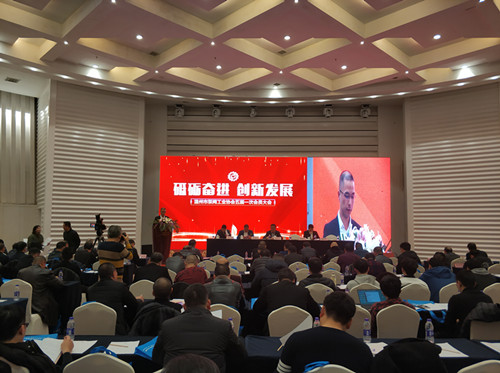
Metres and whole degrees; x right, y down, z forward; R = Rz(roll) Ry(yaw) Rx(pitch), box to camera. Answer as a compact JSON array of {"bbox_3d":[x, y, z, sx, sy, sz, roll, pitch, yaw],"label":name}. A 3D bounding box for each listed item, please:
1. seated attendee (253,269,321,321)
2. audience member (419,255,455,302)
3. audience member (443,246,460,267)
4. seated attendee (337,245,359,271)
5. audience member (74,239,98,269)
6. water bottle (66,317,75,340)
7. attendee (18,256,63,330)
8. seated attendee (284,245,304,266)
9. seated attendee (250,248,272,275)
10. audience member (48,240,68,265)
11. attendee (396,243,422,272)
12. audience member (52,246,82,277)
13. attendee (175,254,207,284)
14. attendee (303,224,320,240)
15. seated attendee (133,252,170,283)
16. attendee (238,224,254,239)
[{"bbox_3d":[0.414,1.555,4.374,0.700,1.280,0.750,0,-5,0],"label":"seated attendee"},{"bbox_3d":[2.823,1.691,5.818,0.570,1.280,0.750,0,-5,-5],"label":"audience member"},{"bbox_3d":[4.925,2.061,9.449,0.540,1.220,0.750,1,-5,-12],"label":"audience member"},{"bbox_3d":[2.161,1.947,8.701,0.520,1.310,0.800,0,-6,0],"label":"seated attendee"},{"bbox_3d":[-3.697,1.936,8.757,0.560,1.340,0.750,-1,-5,8],"label":"audience member"},{"bbox_3d":[-1.469,1.167,3.199,0.064,0.196,0.064,0,-6,0],"label":"water bottle"},{"bbox_3d":[-2.935,1.642,5.662,0.550,1.240,0.850,-3,-7,32],"label":"attendee"},{"bbox_3d":[1.040,1.980,8.854,0.550,1.270,0.750,0,-5,-3],"label":"seated attendee"},{"bbox_3d":[0.218,1.738,6.845,0.540,1.260,0.780,0,-6,0],"label":"seated attendee"},{"bbox_3d":[-4.081,1.832,8.259,0.540,1.280,0.780,-1,-6,15],"label":"audience member"},{"bbox_3d":[3.426,1.941,8.702,0.520,1.340,0.800,3,-6,-25],"label":"attendee"},{"bbox_3d":[-3.253,1.714,6.865,0.540,1.260,0.780,-1,-6,12],"label":"audience member"},{"bbox_3d":[-0.843,1.597,5.471,0.520,1.260,0.800,0,-6,3],"label":"attendee"},{"bbox_3d":[1.943,1.829,12.282,0.520,1.250,0.720,0,-6,0],"label":"attendee"},{"bbox_3d":[-1.572,1.708,6.167,0.600,1.310,0.750,0,-5,3],"label":"seated attendee"},{"bbox_3d":[-0.113,1.814,12.282,0.520,1.250,0.720,0,-6,0],"label":"attendee"}]

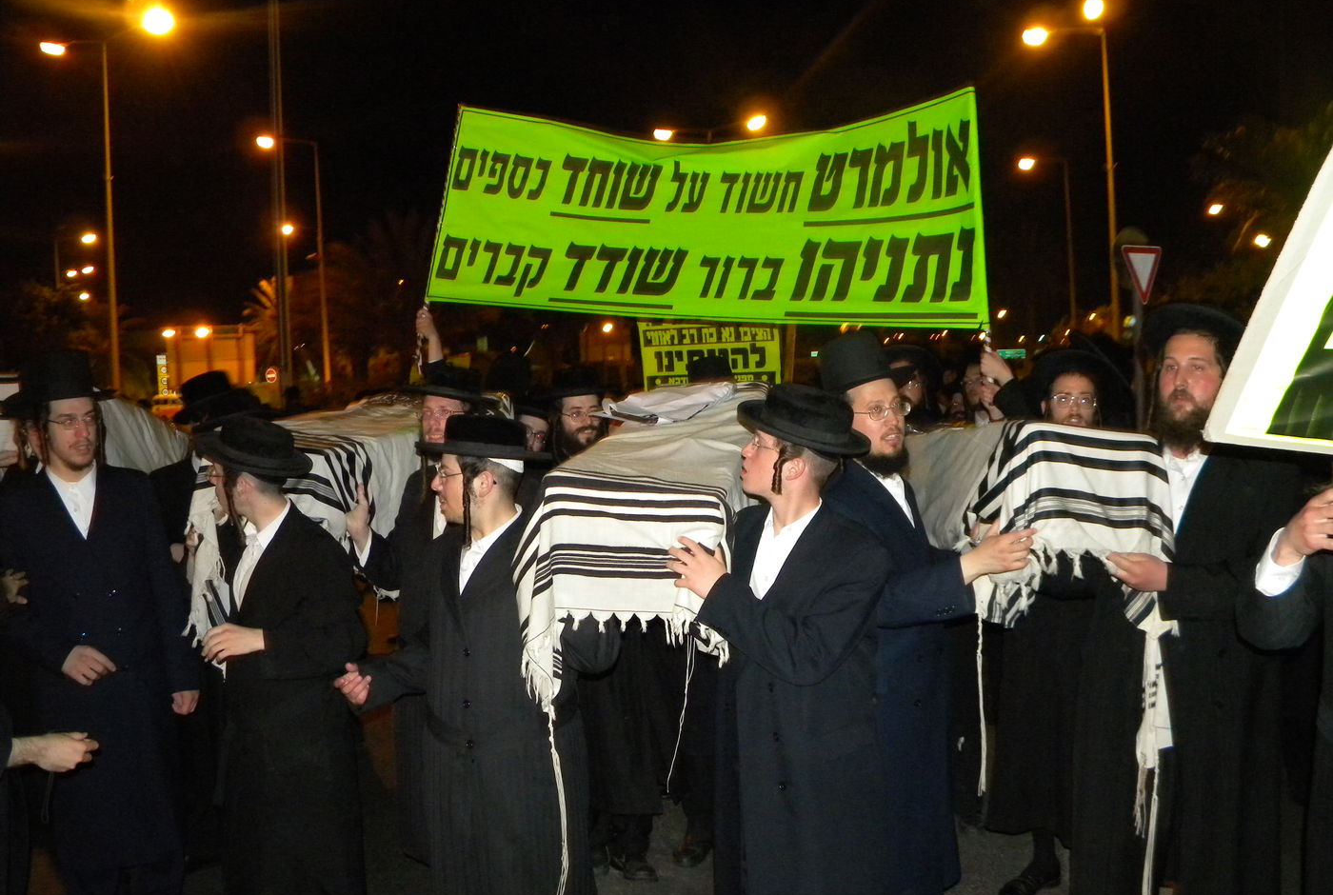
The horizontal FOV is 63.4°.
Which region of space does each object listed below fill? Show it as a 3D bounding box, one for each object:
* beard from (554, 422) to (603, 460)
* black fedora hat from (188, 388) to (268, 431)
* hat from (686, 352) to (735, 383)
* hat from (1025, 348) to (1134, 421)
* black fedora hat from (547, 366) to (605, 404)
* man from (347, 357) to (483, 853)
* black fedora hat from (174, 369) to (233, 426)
[{"bbox_3d":[-0.319,-0.021,3.950,0.180,0.160,0.130,-5,2,-24],"label":"beard"},{"bbox_3d":[-1.702,-0.136,4.200,0.340,0.130,0.310,-16,8,-31],"label":"black fedora hat"},{"bbox_3d":[0.205,-0.369,5.000,0.290,0.130,0.330,-2,2,12],"label":"hat"},{"bbox_3d":[1.310,-0.200,3.420,0.330,0.140,0.350,-3,-17,1],"label":"hat"},{"bbox_3d":[-0.344,-0.235,4.020,0.300,0.135,0.330,-6,0,-24],"label":"black fedora hat"},{"bbox_3d":[-0.865,0.589,3.850,0.560,1.790,0.470,-1,2,21],"label":"man"},{"bbox_3d":[-1.880,-0.215,4.400,0.330,0.130,0.300,-24,10,-27],"label":"black fedora hat"}]

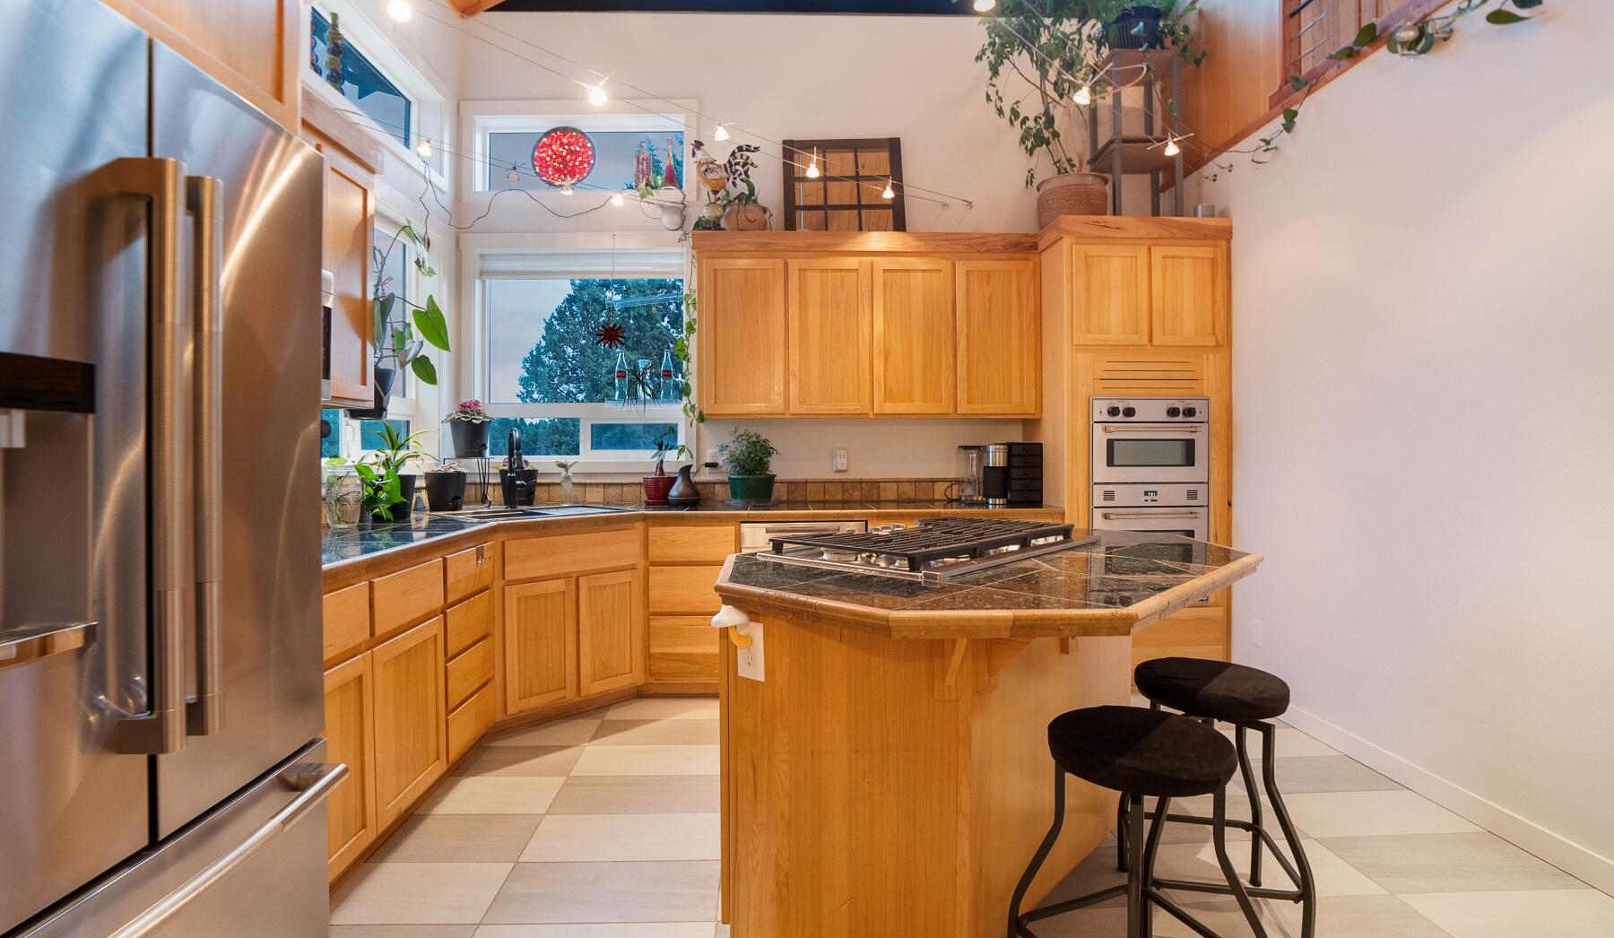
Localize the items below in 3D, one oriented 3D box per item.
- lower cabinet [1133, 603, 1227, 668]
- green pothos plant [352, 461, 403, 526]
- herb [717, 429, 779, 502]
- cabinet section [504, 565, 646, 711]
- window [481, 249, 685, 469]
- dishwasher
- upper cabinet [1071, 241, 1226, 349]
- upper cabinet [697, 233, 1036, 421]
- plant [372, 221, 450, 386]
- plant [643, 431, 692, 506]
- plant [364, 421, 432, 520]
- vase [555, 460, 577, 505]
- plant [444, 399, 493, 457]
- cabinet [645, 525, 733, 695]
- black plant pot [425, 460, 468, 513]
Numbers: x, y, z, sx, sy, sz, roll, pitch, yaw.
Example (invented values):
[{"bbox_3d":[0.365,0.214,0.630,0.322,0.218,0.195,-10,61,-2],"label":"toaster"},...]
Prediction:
[{"bbox_3d":[1.653,0.855,3.779,0.773,0.388,0.600,0,1,-2],"label":"lower cabinet"},{"bbox_3d":[-1.606,0.092,2.699,0.173,0.231,0.200,0,1,-2],"label":"green pothos plant"},{"bbox_3d":[-0.315,-0.016,3.818,0.326,0.411,0.300,0,1,-2],"label":"herb"},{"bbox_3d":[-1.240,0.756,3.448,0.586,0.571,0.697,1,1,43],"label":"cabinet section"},{"bbox_3d":[-1.248,-0.619,4.020,1.170,1.190,0.100,0,1,-2],"label":"window"},{"bbox_3d":[-0.024,0.658,3.726,0.604,0.850,0.600,0,1,-2],"label":"dishwasher"},{"bbox_3d":[1.667,-0.860,3.810,0.765,0.535,0.580,0,1,-2],"label":"upper cabinet"},{"bbox_3d":[0.306,-0.743,3.890,1.780,0.960,0.340,0,1,-2],"label":"upper cabinet"},{"bbox_3d":[-1.566,-0.589,2.776,0.311,0.669,0.310,0,1,-2],"label":"plant"},{"bbox_3d":[-0.744,-0.003,3.810,0.250,0.400,0.220,0,1,-2],"label":"plant"},{"bbox_3d":[-1.723,0.005,3.020,0.250,0.405,0.230,0,1,-2],"label":"plant"},{"bbox_3d":[-1.296,0.071,3.860,0.108,0.232,0.100,0,1,-2],"label":"vase"},{"bbox_3d":[-1.697,-0.203,3.610,0.221,0.292,0.240,0,1,-2],"label":"plant"},{"bbox_3d":[-0.569,0.665,3.730,0.425,0.840,0.580,0,1,-2],"label":"cabinet"},{"bbox_3d":[-1.753,0.083,3.480,0.188,0.245,0.188,0,1,-2],"label":"black plant pot"}]

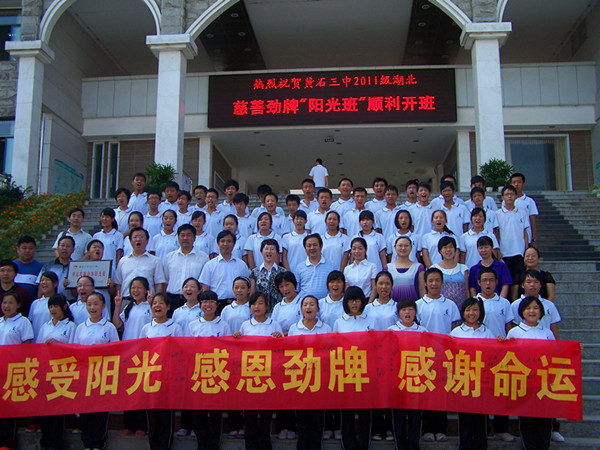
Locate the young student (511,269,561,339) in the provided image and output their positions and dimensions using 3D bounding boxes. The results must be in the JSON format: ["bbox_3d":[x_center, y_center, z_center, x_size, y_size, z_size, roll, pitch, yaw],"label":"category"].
[{"bbox_3d":[2.276,1.250,6.319,0.490,1.665,0.320,-2,-7,12],"label":"young student"}]

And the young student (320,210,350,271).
[{"bbox_3d":[0.431,0.596,8.473,0.440,1.558,0.270,0,-8,4],"label":"young student"}]

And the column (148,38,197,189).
[{"bbox_3d":[-3.614,-2.997,18.429,1.151,4.462,0.850,-1,-7,5],"label":"column"}]

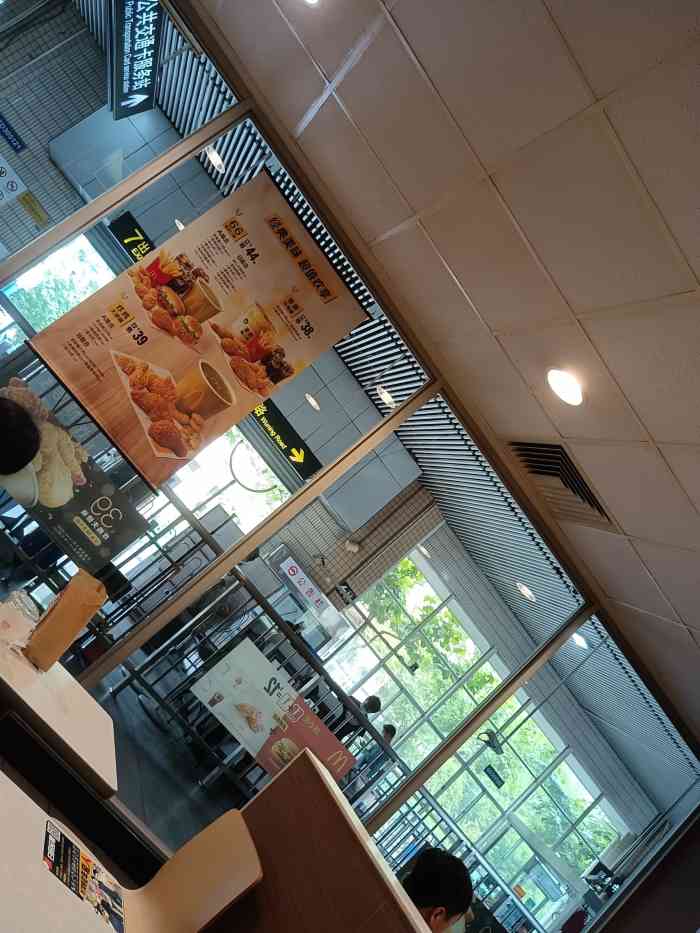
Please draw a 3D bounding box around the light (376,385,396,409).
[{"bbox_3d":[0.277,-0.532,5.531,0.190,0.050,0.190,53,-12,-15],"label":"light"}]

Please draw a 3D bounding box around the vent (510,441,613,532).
[{"bbox_3d":[1.081,0.076,3.744,0.540,0.050,0.540,53,-12,-15],"label":"vent"}]

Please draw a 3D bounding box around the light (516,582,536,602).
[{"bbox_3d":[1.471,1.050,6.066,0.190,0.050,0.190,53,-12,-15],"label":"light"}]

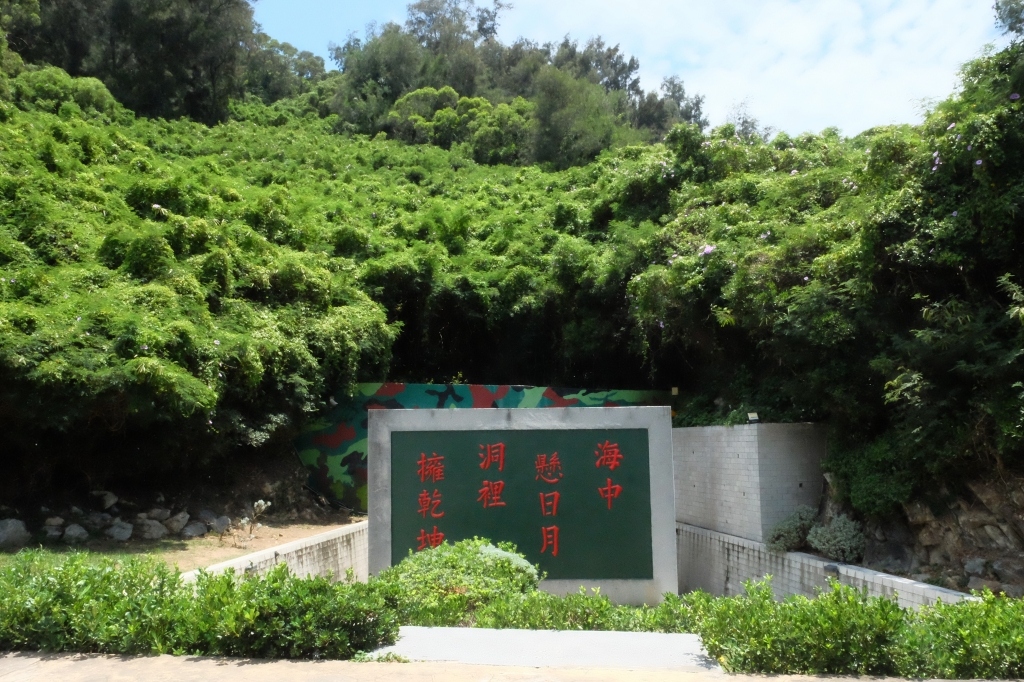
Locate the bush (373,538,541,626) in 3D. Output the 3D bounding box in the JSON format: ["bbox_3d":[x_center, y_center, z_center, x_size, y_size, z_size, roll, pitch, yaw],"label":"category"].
[{"bbox_3d":[-0.520,2.220,7.250,1.520,0.700,1.050,0,-8,0],"label":"bush"}]

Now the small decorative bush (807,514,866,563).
[{"bbox_3d":[4.600,2.800,10.900,0.820,0.680,0.780,0,-8,0],"label":"small decorative bush"}]

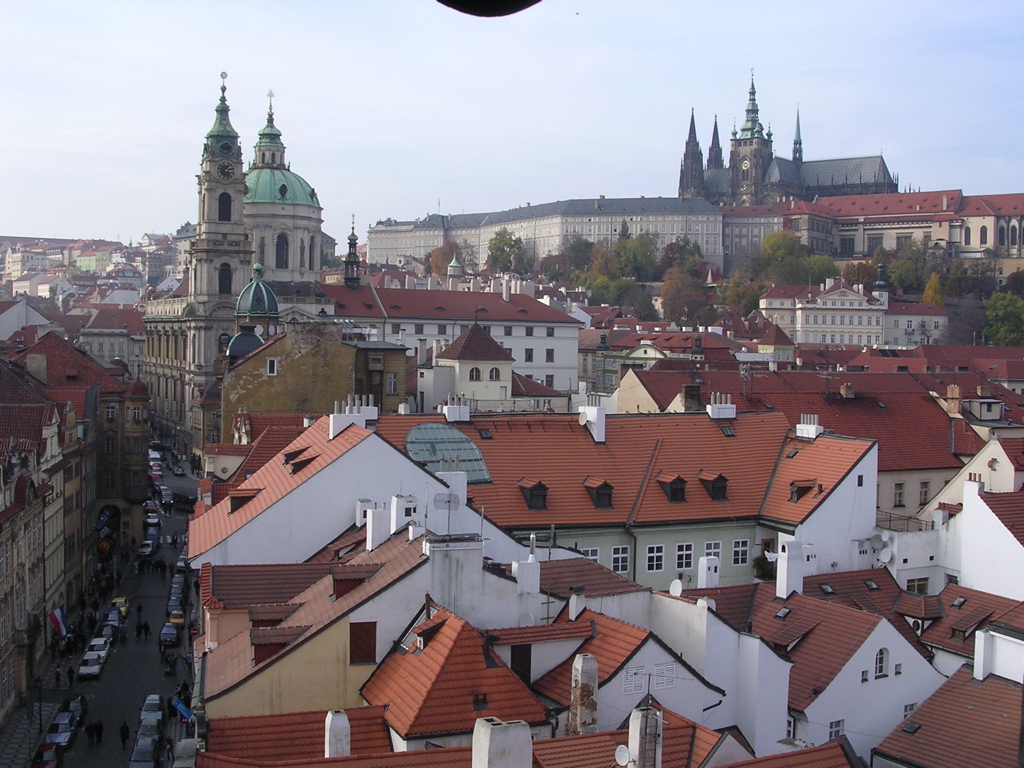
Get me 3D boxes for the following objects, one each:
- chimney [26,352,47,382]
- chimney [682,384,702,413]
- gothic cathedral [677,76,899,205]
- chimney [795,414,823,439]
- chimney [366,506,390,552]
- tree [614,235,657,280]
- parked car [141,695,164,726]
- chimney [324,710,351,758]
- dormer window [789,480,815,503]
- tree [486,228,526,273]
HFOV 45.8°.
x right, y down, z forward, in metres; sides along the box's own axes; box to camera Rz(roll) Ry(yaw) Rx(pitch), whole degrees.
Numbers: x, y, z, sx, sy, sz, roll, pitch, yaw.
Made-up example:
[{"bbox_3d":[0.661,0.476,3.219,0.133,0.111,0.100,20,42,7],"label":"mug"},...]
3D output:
[{"bbox_3d":[-47.828,-1.560,122.000,1.800,3.000,0.700,1,2,-13],"label":"chimney"},{"bbox_3d":[15.139,1.276,102.000,1.550,2.450,0.600,0,3,-26],"label":"chimney"},{"bbox_3d":[136.256,-101.832,595.030,121.000,97.000,56.000,3,2,40],"label":"gothic cathedral"},{"bbox_3d":[20.387,2.898,83.000,0.740,1.670,1.820,0,3,-30],"label":"chimney"},{"bbox_3d":[-6.751,7.368,61.500,0.980,2.220,0.730,0,3,-27],"label":"chimney"},{"bbox_3d":[51.328,-52.152,500.000,17.000,19.000,15.000,1,2,0],"label":"tree"},{"bbox_3d":[-27.654,25.123,93.419,1.670,1.420,4.050,1,2,-13],"label":"parked car"},{"bbox_3d":[-7.035,14.303,48.782,0.850,2.300,0.950,1,2,-18],"label":"chimney"},{"bbox_3d":[21.803,8.000,90.936,1.750,1.680,1.320,0,2,-23],"label":"dormer window"},{"bbox_3d":[-3.234,-60.866,560.355,17.000,21.880,17.000,1,2,0],"label":"tree"}]

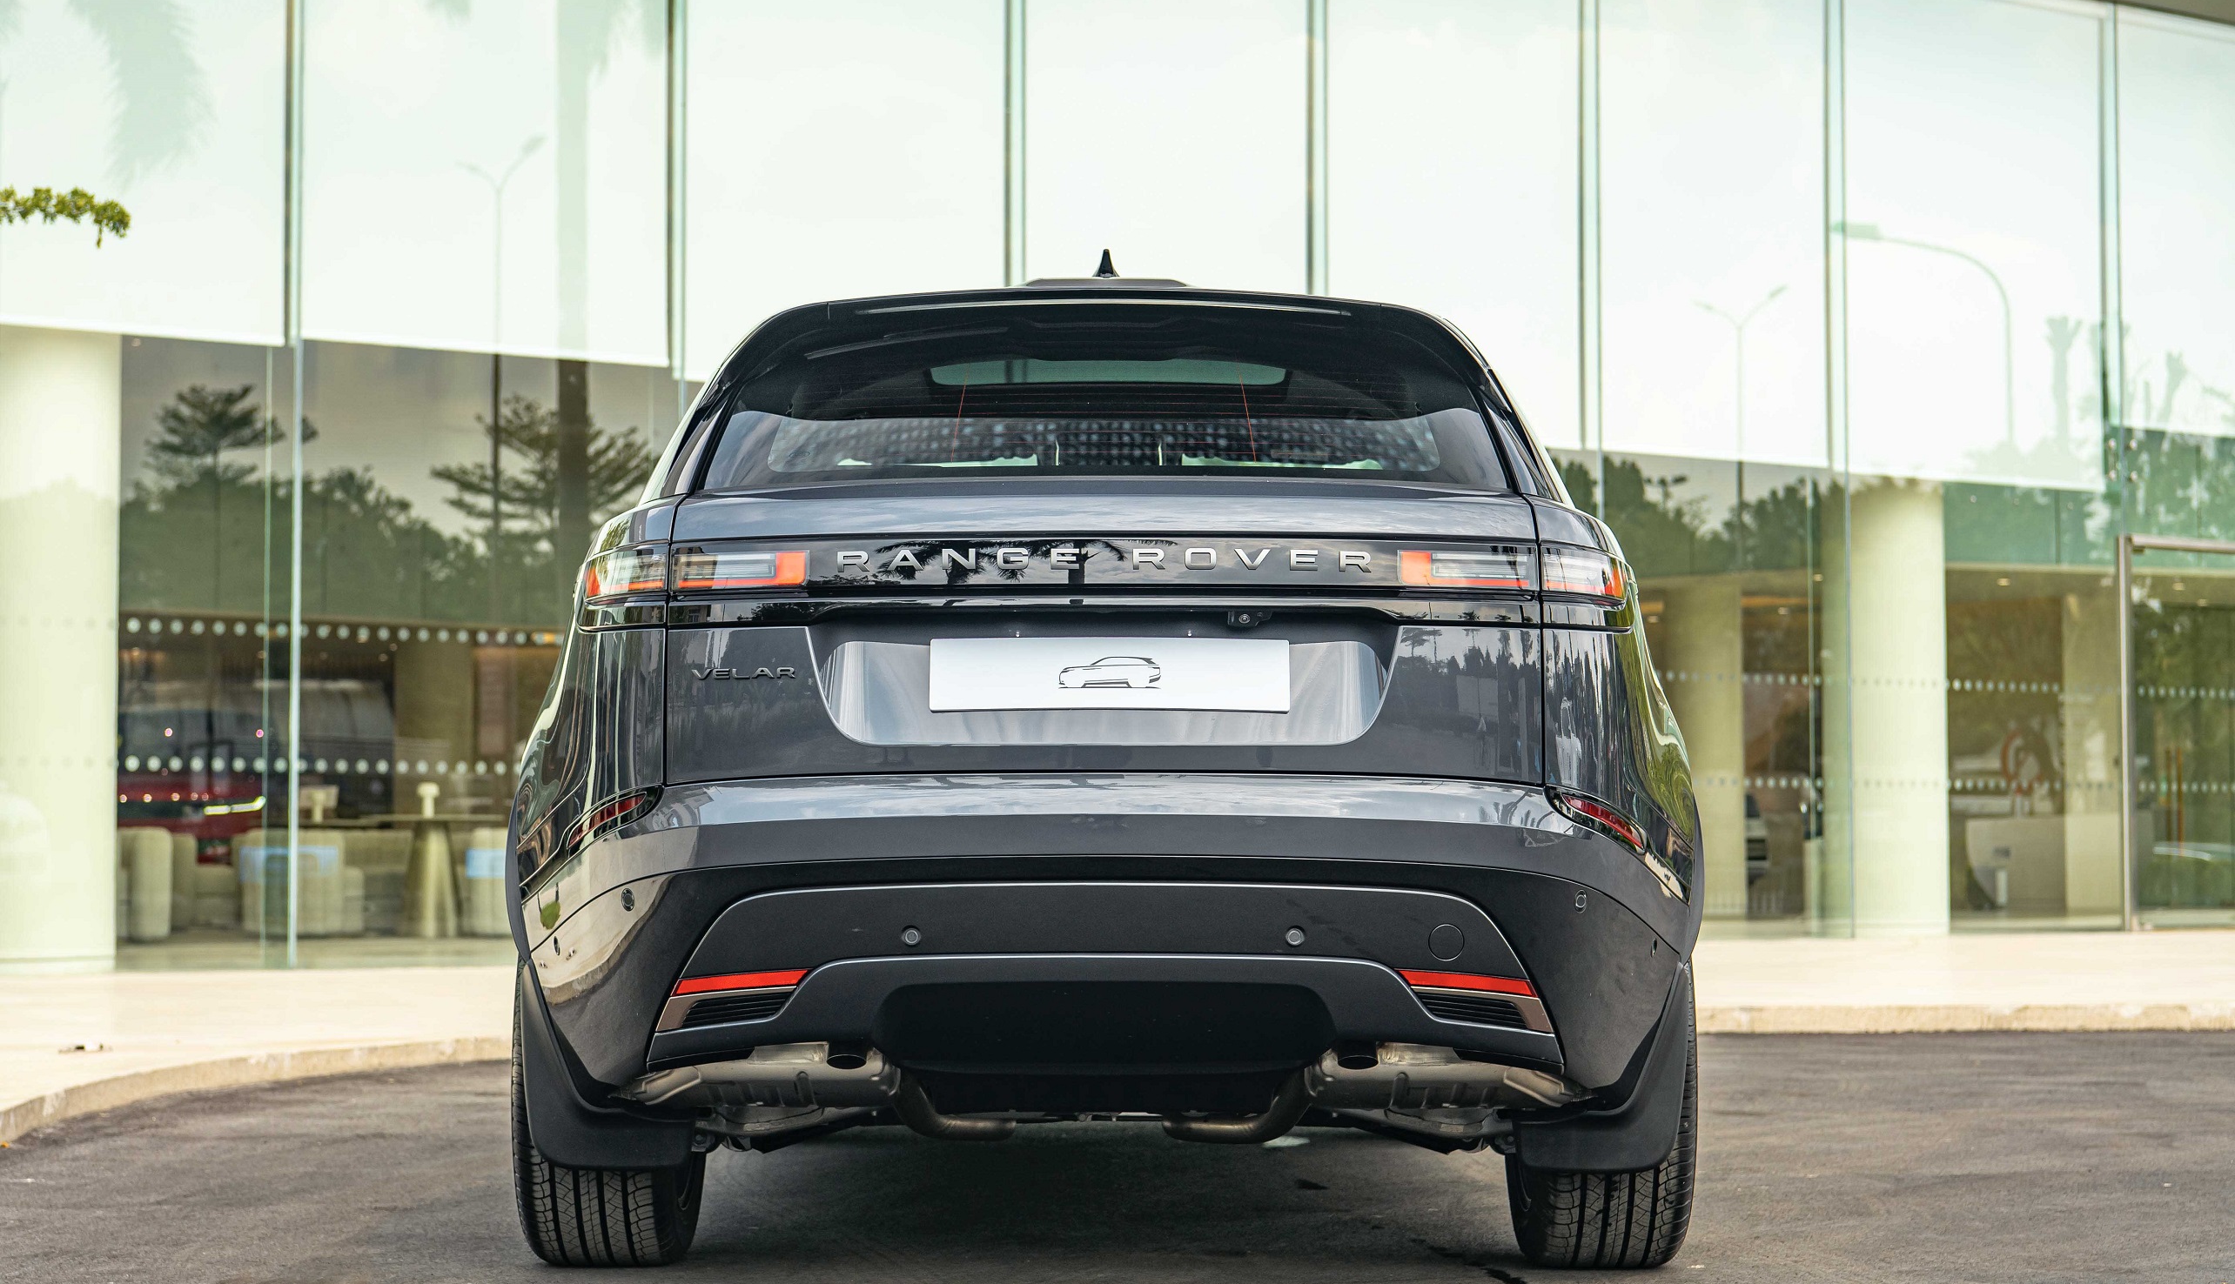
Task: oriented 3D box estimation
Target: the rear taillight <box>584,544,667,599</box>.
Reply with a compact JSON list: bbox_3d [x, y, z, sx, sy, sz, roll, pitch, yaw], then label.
[{"bbox_3d":[-0.737,-0.105,6.060,0.145,0.074,0.190,-1,-3,10],"label":"rear taillight"}]

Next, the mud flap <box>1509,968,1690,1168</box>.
[{"bbox_3d":[0.760,0.665,6.350,0.275,0.325,0.140,0,-3,-1],"label":"mud flap"}]

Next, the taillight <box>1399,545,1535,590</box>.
[{"bbox_3d":[0.512,-0.106,5.930,0.195,0.057,0.085,0,-3,-10],"label":"taillight"}]

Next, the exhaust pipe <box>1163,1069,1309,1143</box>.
[{"bbox_3d":[0.184,0.715,6.200,0.225,0.110,0.160,0,-3,-1],"label":"exhaust pipe"}]

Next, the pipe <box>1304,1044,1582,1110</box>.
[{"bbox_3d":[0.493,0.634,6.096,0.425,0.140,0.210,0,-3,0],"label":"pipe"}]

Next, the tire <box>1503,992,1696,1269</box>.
[{"bbox_3d":[0.812,0.661,6.776,0.260,0.765,0.765,0,-3,0],"label":"tire"}]

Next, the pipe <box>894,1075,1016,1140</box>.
[{"bbox_3d":[-0.251,0.714,6.192,0.190,0.110,0.150,0,-3,0],"label":"pipe"}]

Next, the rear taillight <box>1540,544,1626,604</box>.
[{"bbox_3d":[0.703,-0.102,6.103,0.160,0.082,0.290,0,-3,0],"label":"rear taillight"}]

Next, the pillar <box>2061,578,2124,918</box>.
[{"bbox_3d":[7.869,0.858,32.500,0.520,2.680,0.520,0,-3,-1],"label":"pillar"}]

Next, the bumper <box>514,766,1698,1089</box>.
[{"bbox_3d":[-0.018,0.446,6.035,1.860,0.490,0.620,0,-3,0],"label":"bumper"}]

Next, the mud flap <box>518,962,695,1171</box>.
[{"bbox_3d":[-0.801,0.665,6.350,0.275,0.325,0.140,0,-3,-1],"label":"mud flap"}]

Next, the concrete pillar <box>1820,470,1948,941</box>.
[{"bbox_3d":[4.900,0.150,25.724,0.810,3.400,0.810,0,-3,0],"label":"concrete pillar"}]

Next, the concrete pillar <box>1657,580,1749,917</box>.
[{"bbox_3d":[4.487,0.805,31.000,0.650,2.600,0.650,0,-3,-1],"label":"concrete pillar"}]

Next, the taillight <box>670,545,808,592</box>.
[{"bbox_3d":[-0.560,-0.103,5.973,0.202,0.070,0.085,0,-3,8],"label":"taillight"}]

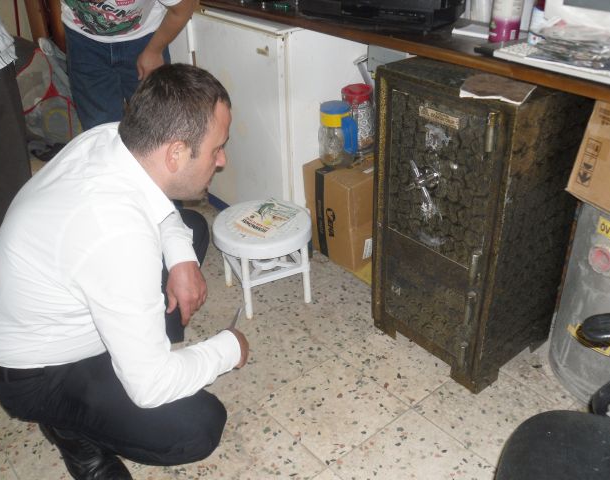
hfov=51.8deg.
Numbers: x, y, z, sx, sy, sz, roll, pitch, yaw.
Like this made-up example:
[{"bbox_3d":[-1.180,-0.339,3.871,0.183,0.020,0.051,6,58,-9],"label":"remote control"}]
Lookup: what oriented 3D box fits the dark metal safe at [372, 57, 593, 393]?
[{"bbox_3d":[0.466,-0.065,1.781,0.356,0.834,0.421,-24,36,-32],"label":"dark metal safe"}]

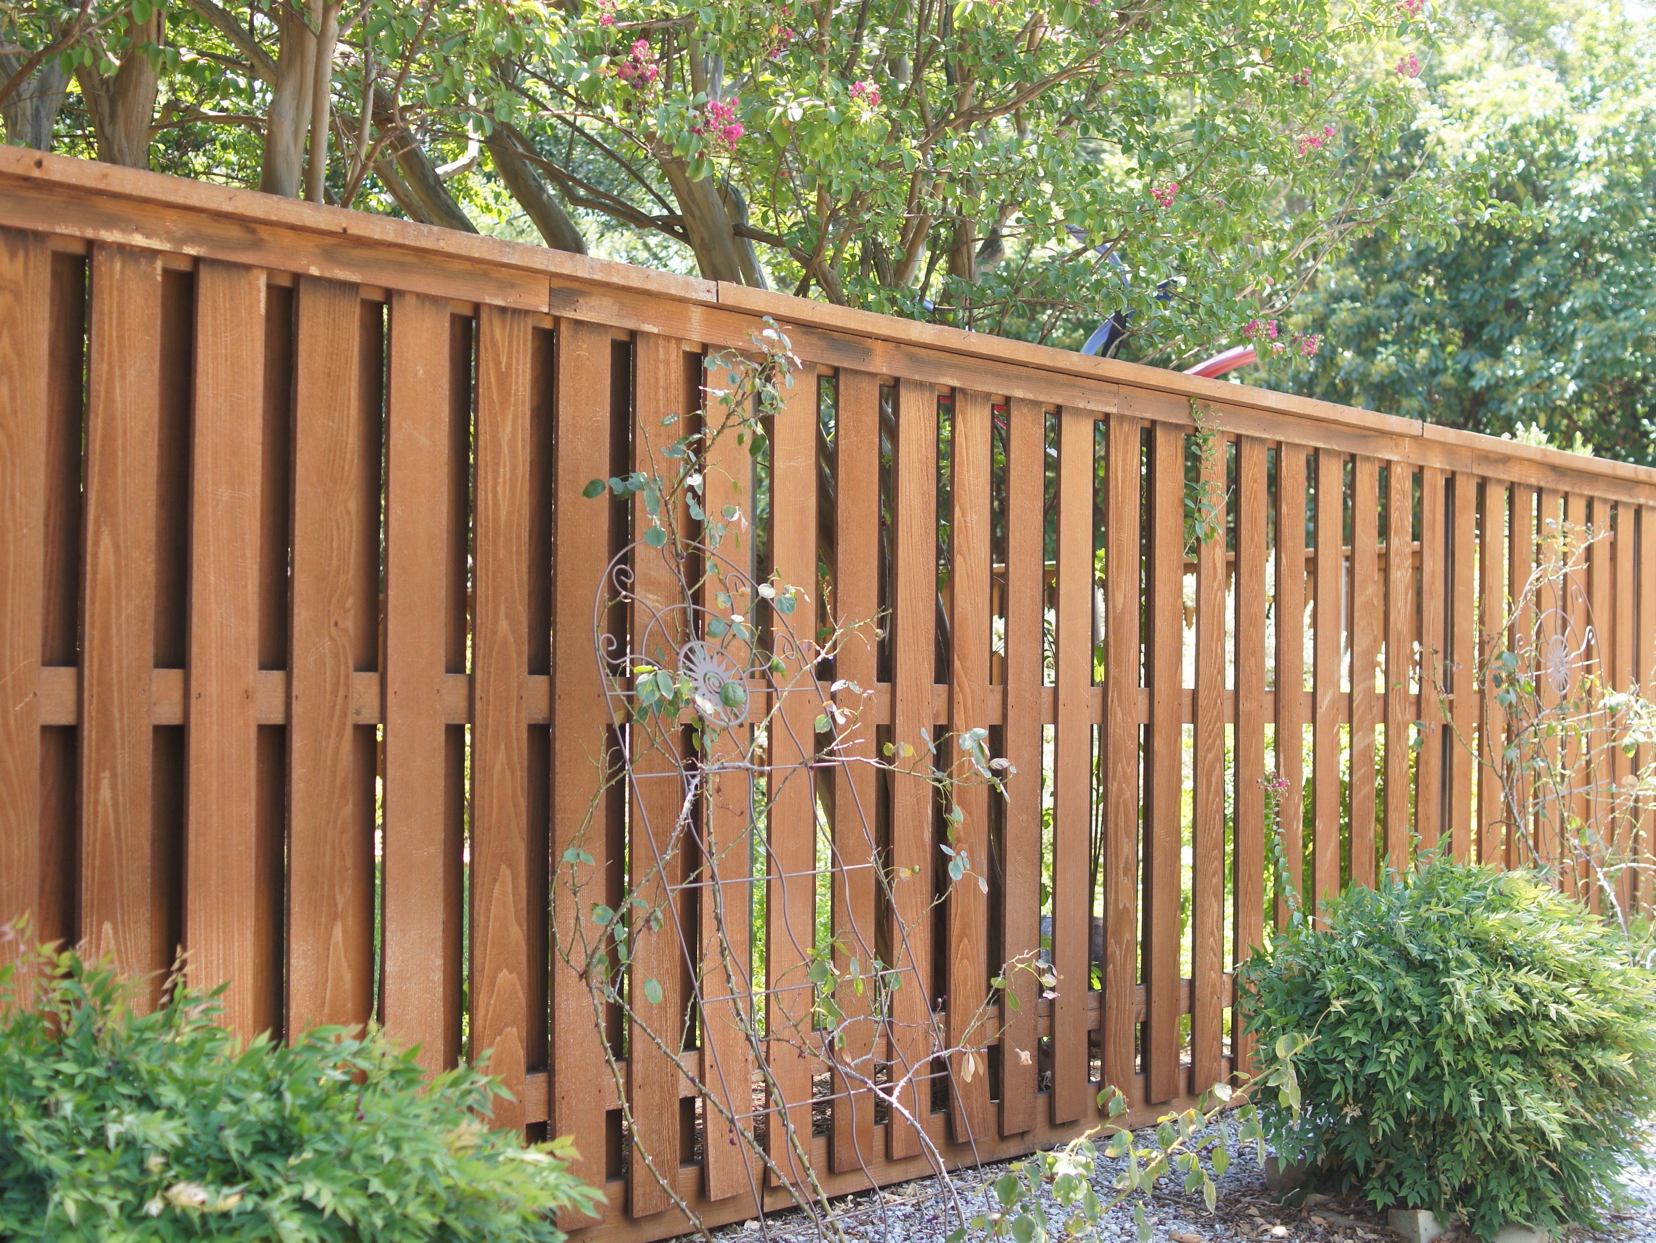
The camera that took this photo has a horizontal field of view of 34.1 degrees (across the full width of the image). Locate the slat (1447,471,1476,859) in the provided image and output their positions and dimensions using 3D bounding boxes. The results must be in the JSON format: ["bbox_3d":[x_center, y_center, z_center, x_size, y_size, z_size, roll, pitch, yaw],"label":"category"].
[{"bbox_3d":[1.926,0.410,8.202,0.018,1.725,0.138,-1,-2,38],"label":"slat"}]

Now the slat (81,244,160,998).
[{"bbox_3d":[-1.139,0.261,4.300,0.018,1.725,0.138,-1,-2,38],"label":"slat"}]

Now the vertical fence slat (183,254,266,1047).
[{"bbox_3d":[-1.008,0.268,4.468,0.018,1.725,0.138,-1,-2,38],"label":"vertical fence slat"}]

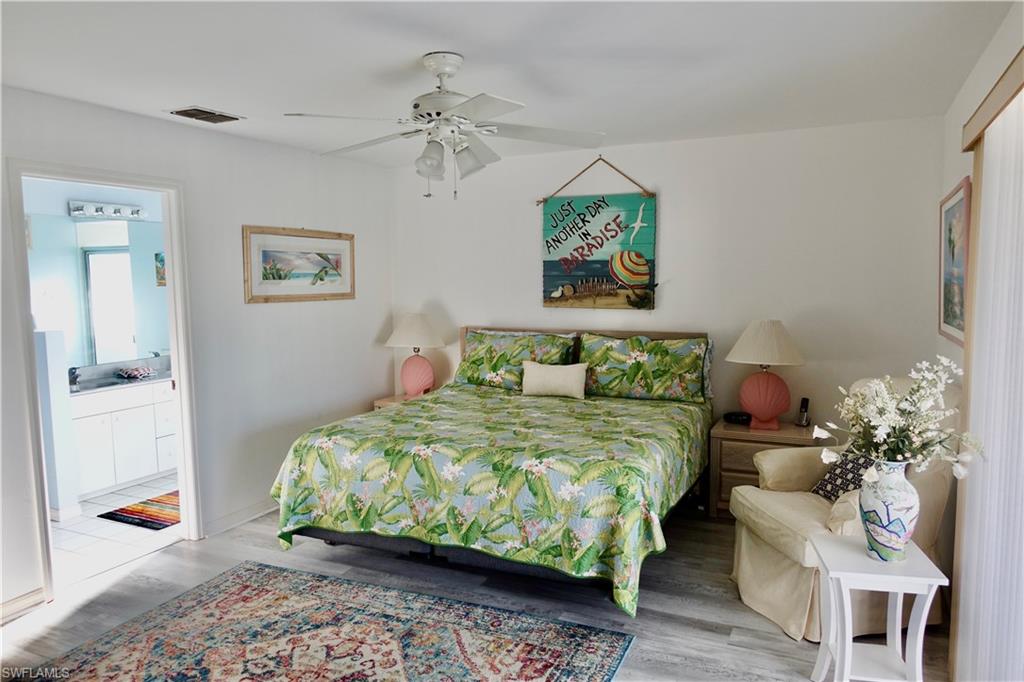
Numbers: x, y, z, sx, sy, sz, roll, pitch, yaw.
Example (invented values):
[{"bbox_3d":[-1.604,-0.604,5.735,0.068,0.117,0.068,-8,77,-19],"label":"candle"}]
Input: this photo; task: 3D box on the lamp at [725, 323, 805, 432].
[{"bbox_3d":[1.579,0.217,4.280,0.466,0.691,0.466,2,6,26],"label":"lamp"}]

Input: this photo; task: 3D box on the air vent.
[{"bbox_3d":[-1.675,-1.224,3.741,0.260,0.020,0.350,2,6,26],"label":"air vent"}]

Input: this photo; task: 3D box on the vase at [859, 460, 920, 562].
[{"bbox_3d":[1.306,0.583,2.364,0.191,0.341,0.191,2,6,27],"label":"vase"}]

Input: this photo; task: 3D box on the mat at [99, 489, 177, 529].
[{"bbox_3d":[-2.281,1.128,4.778,0.600,0.015,0.875,2,6,26],"label":"mat"}]

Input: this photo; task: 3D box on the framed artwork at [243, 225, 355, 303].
[{"bbox_3d":[-1.448,-0.525,4.749,0.030,0.489,1.063,2,6,27],"label":"framed artwork"}]

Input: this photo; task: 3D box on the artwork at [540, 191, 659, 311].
[{"bbox_3d":[0.615,-0.629,4.887,0.848,0.791,0.030,2,6,26],"label":"artwork"}]

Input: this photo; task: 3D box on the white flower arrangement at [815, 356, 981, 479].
[{"bbox_3d":[1.311,0.263,2.322,0.532,0.421,0.451,2,6,27],"label":"white flower arrangement"}]

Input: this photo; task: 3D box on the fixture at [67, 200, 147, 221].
[{"bbox_3d":[-3.179,-1.016,5.402,0.130,0.115,0.612,2,6,27],"label":"fixture"}]

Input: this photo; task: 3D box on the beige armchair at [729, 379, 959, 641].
[{"bbox_3d":[1.531,0.743,3.222,0.787,0.973,0.712,-2,6,-14],"label":"beige armchair"}]

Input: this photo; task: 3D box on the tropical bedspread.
[{"bbox_3d":[0.008,0.730,4.070,2.150,0.595,1.950,2,6,26],"label":"tropical bedspread"}]

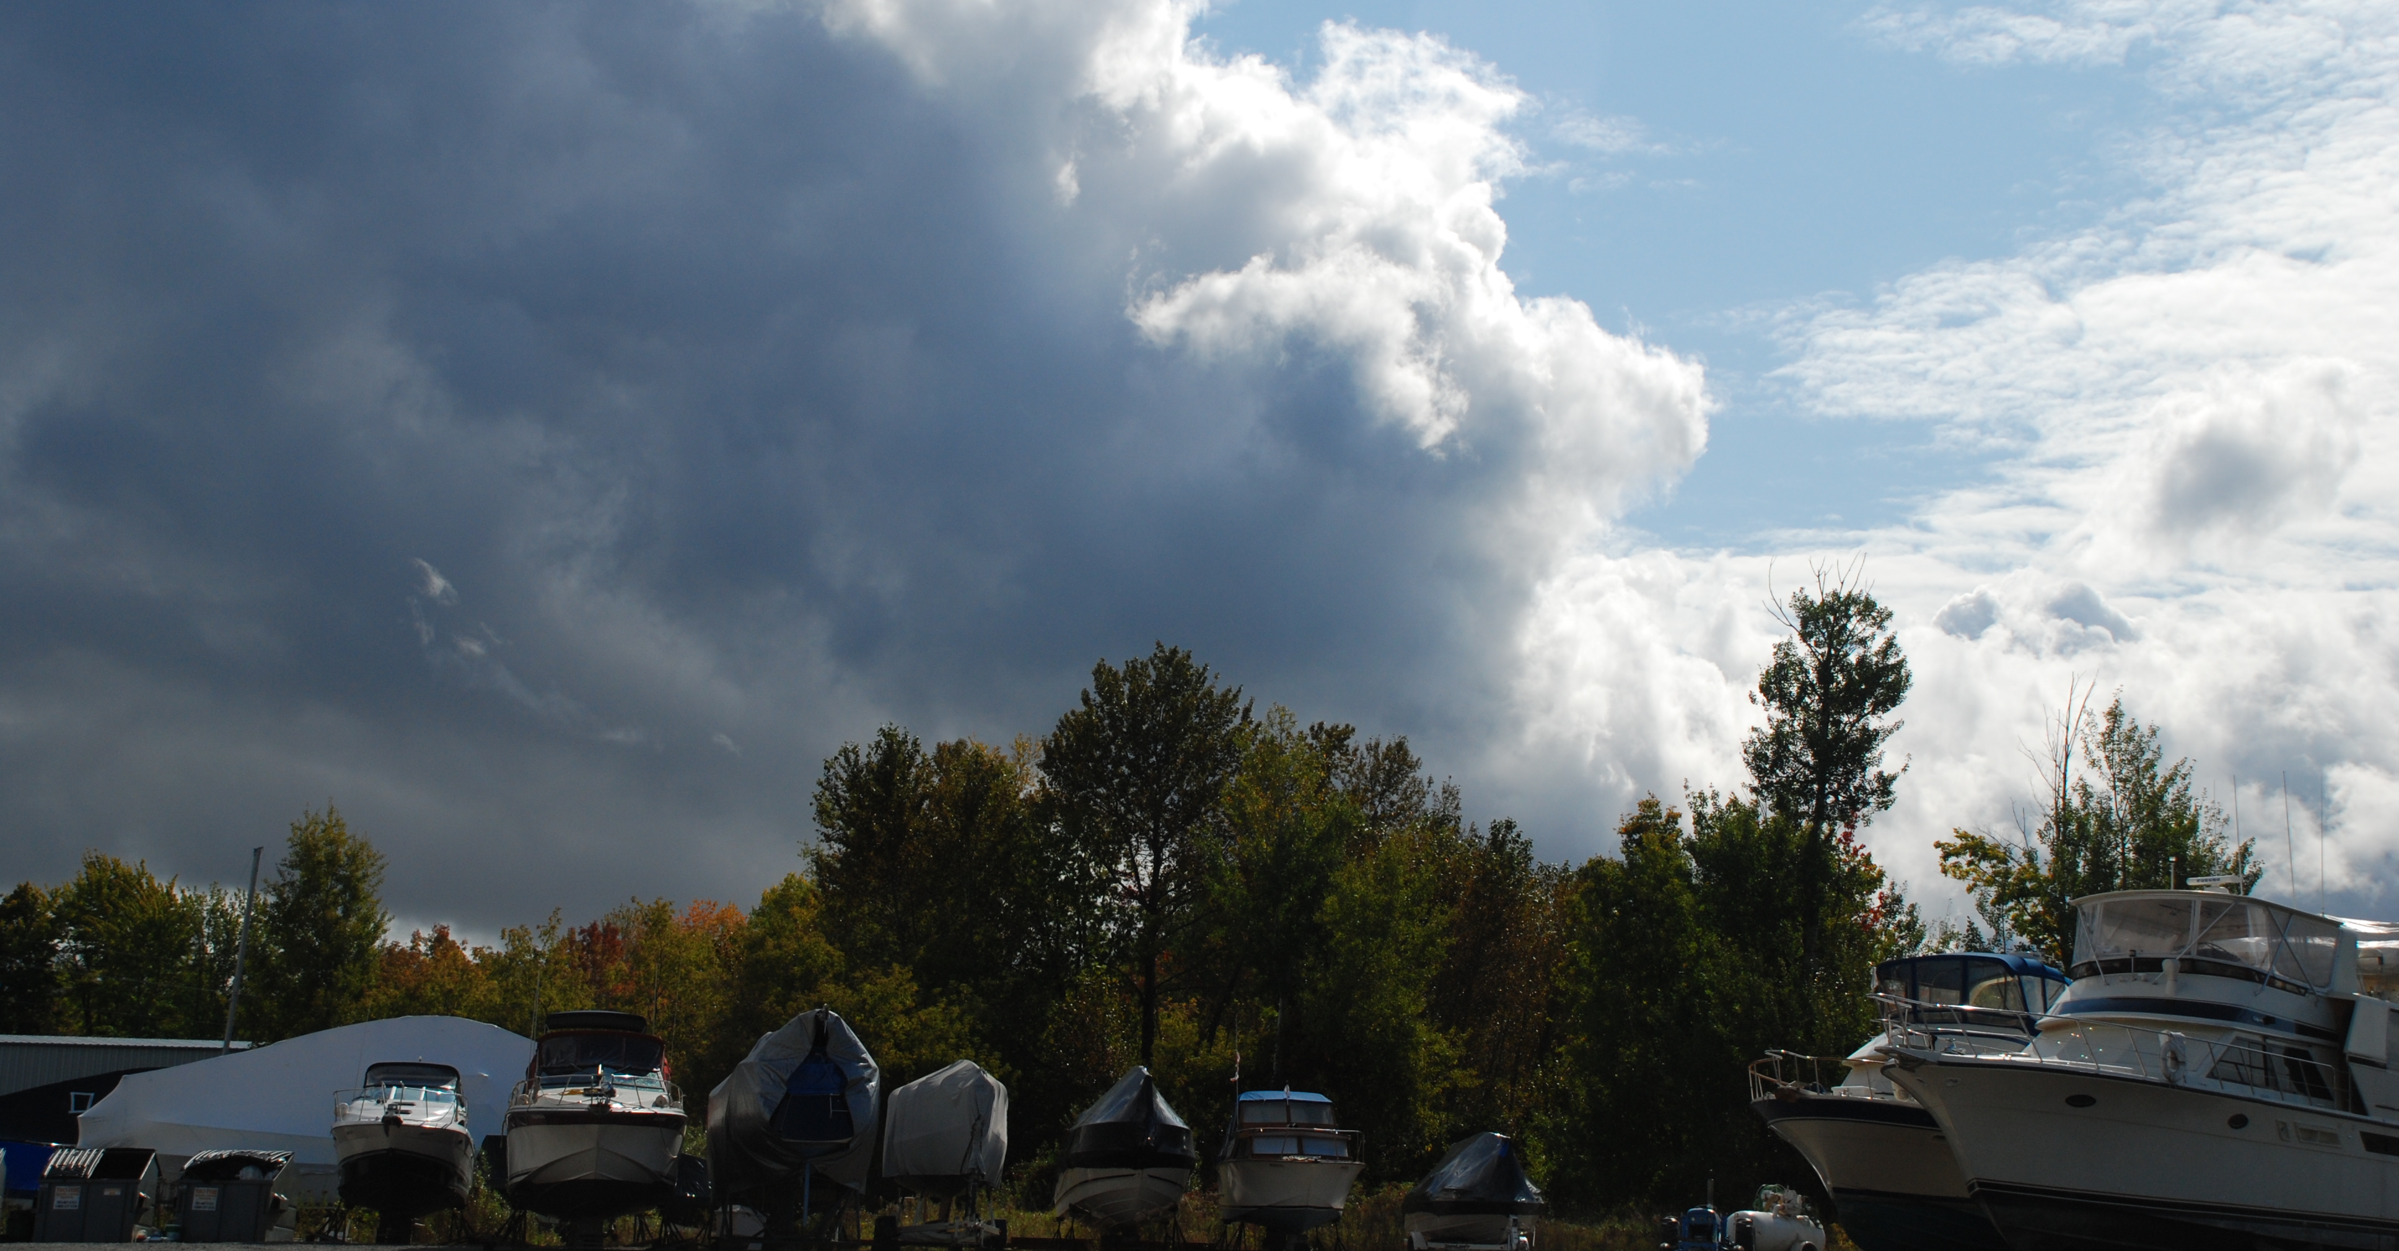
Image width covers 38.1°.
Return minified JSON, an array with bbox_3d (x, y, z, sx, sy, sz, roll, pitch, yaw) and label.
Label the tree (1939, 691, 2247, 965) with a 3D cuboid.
[{"bbox_3d":[20.380,7.832,79.000,7.000,12.490,6.000,1,-9,0],"label":"tree"}]

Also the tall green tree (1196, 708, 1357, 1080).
[{"bbox_3d":[1.838,8.196,82.000,4.000,12.310,4.000,1,-9,0],"label":"tall green tree"}]

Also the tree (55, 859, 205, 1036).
[{"bbox_3d":[-31.493,11.958,102.000,4.700,10.310,4.700,1,-9,0],"label":"tree"}]

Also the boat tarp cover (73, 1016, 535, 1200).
[{"bbox_3d":[-19.307,10.271,75.000,10.200,3.630,3.600,1,-9,0],"label":"boat tarp cover"}]

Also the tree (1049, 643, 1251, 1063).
[{"bbox_3d":[-1.309,7.646,85.000,5.200,14.250,5.000,1,-9,0],"label":"tree"}]

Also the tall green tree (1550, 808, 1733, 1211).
[{"bbox_3d":[10.051,8.984,79.000,4.000,9.960,4.000,1,-9,0],"label":"tall green tree"}]

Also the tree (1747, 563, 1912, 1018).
[{"bbox_3d":[15.448,6.900,86.000,4.300,16.340,4.200,1,-9,0],"label":"tree"}]

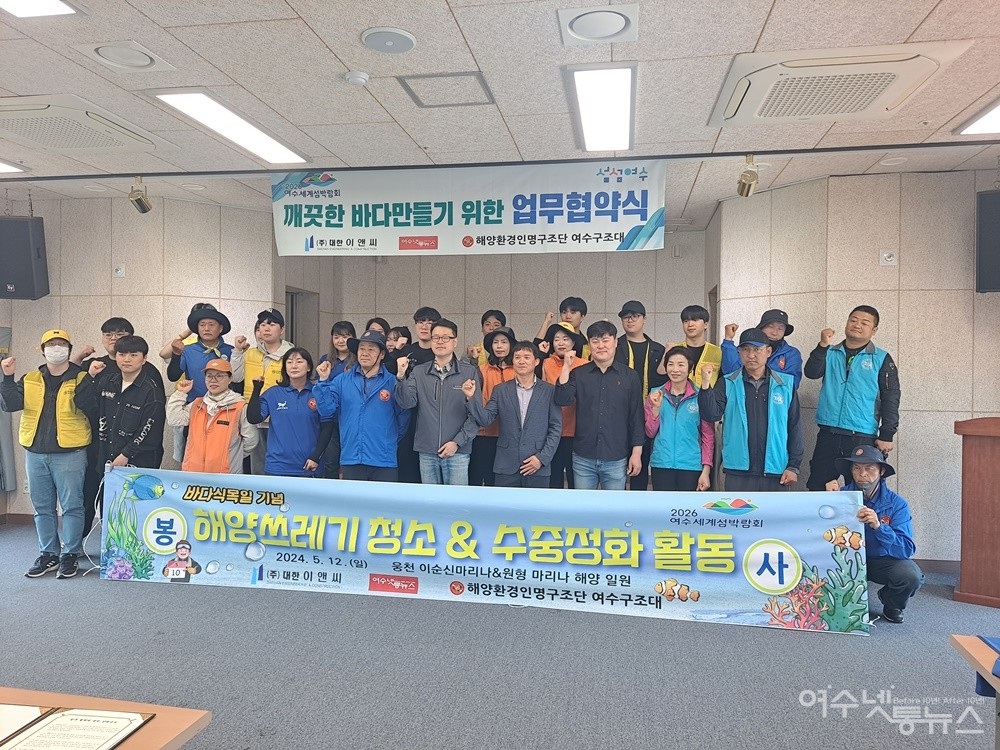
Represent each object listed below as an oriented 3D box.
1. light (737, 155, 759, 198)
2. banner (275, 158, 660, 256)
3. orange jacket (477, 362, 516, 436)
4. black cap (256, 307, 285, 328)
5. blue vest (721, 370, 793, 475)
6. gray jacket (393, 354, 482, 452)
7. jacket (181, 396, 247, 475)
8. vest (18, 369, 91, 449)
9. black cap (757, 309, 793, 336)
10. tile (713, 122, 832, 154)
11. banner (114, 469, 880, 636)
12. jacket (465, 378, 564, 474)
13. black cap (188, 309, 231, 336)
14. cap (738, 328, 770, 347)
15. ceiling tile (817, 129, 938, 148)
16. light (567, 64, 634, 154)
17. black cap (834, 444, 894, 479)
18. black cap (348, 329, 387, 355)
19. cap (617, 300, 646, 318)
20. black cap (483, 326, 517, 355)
[{"bbox_3d":[1.565,-1.258,4.384,0.125,0.265,0.165,1,1,3],"label":"light"},{"bbox_3d":[-0.266,-1.138,4.799,2.770,0.600,0.030,1,1,10],"label":"banner"},{"bbox_3d":[0.011,0.176,5.200,0.390,0.550,0.280,1,1,2],"label":"orange jacket"},{"bbox_3d":[-1.695,-0.417,5.120,0.185,0.140,0.250,1,1,9],"label":"black cap"},{"bbox_3d":[1.646,0.298,4.450,0.450,0.650,0.280,1,1,17],"label":"blue vest"},{"bbox_3d":[-0.417,0.200,4.700,0.580,0.670,0.360,1,1,-2],"label":"gray jacket"},{"bbox_3d":[-2.018,0.449,4.900,0.420,0.590,0.260,1,1,-5],"label":"jacket"},{"bbox_3d":[-3.280,0.251,5.117,0.460,0.560,0.280,1,1,-14],"label":"vest"},{"bbox_3d":[1.944,-0.375,4.900,0.265,0.170,0.280,1,1,19],"label":"black cap"},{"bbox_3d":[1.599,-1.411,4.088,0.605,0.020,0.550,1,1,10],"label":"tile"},{"bbox_3d":[-0.323,1.050,4.385,4.909,0.800,0.060,1,1,10],"label":"banner"},{"bbox_3d":[0.094,0.341,4.500,0.590,0.630,0.320,1,1,8],"label":"jacket"},{"bbox_3d":[-2.279,-0.426,5.420,0.340,0.190,0.340,0,1,-12],"label":"black cap"},{"bbox_3d":[1.553,-0.226,4.230,0.185,0.125,0.260,1,1,30],"label":"cap"},{"bbox_3d":[2.176,-1.390,4.062,0.600,0.020,0.300,1,1,10],"label":"ceiling tile"},{"bbox_3d":[0.545,-1.407,3.709,0.330,0.050,1.230,1,1,10],"label":"light"},{"bbox_3d":[2.145,0.503,4.080,0.360,0.170,0.340,0,1,-45],"label":"black cap"},{"bbox_3d":[-0.906,-0.222,4.740,0.280,0.160,0.310,1,1,10],"label":"black cap"},{"bbox_3d":[0.950,-0.466,4.970,0.185,0.130,0.250,1,1,30],"label":"cap"},{"bbox_3d":[0.004,-0.258,5.180,0.260,0.175,0.270,1,1,0],"label":"black cap"}]

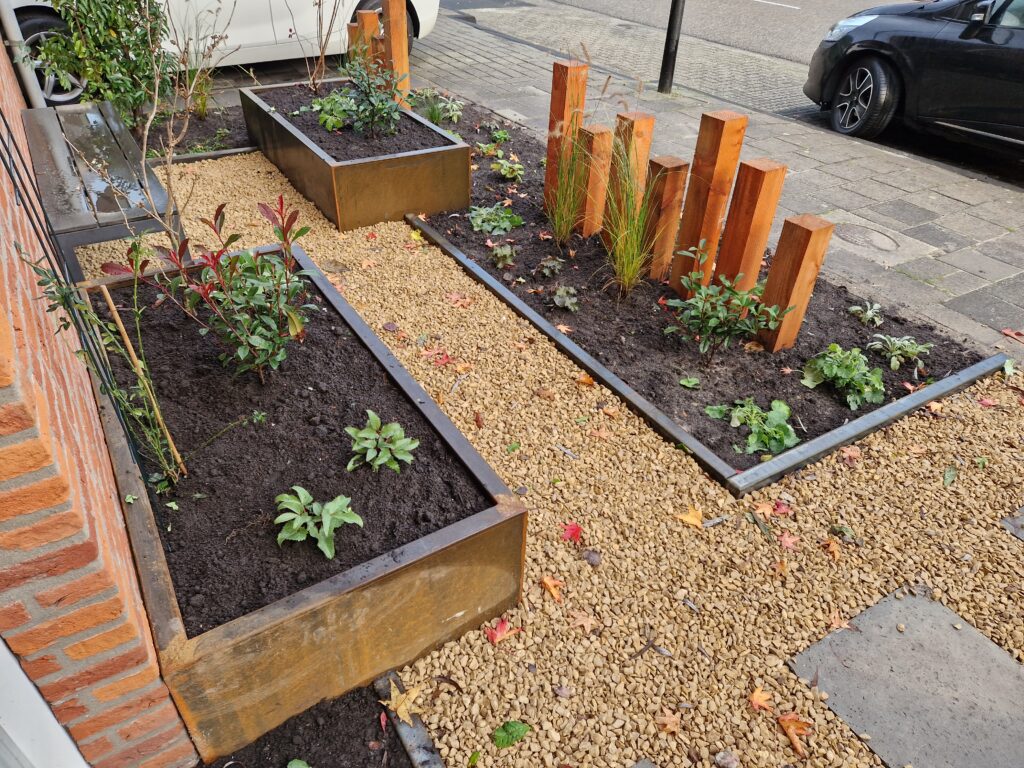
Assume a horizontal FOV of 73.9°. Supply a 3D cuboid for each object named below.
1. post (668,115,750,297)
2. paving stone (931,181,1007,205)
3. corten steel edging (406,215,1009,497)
[{"bbox_3d":[0.808,-0.729,2.826,0.120,0.744,0.120,-16,39,-24],"label":"post"},{"bbox_3d":[2.859,-1.181,4.309,0.300,0.050,0.300,-19,41,-26],"label":"paving stone"},{"bbox_3d":[0.670,-0.476,3.137,1.450,0.060,2.380,-18,40,-26],"label":"corten steel edging"}]

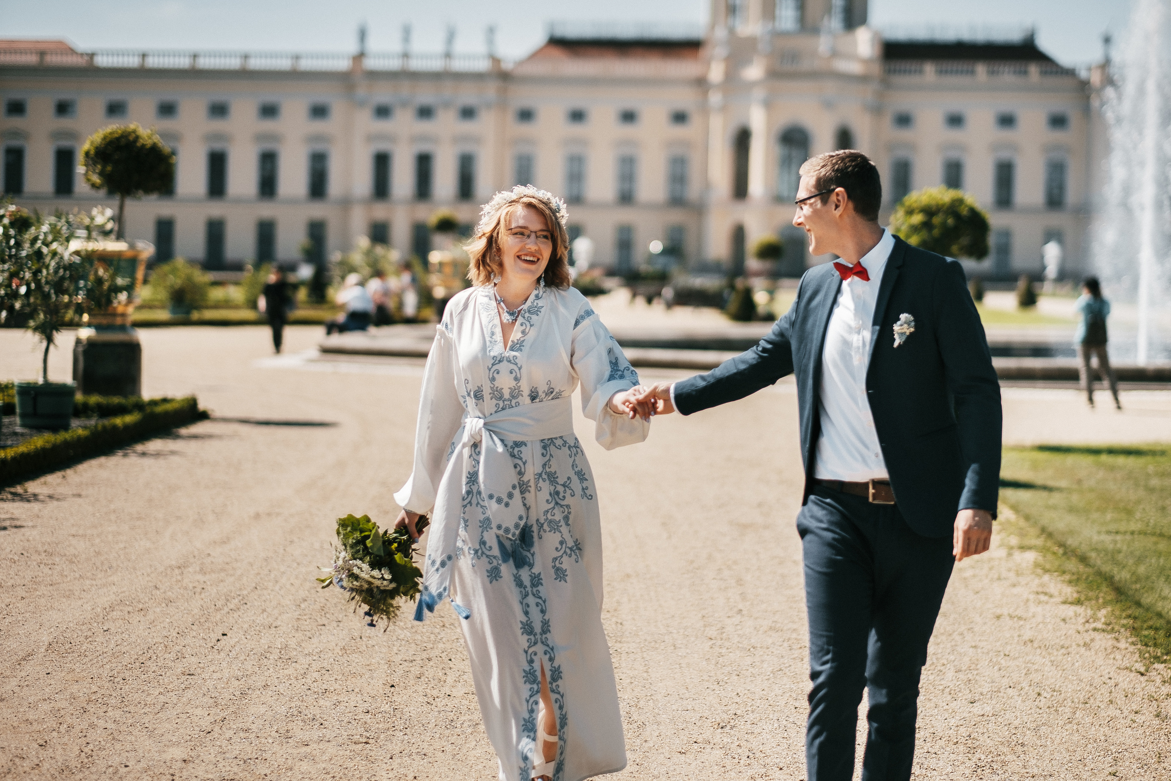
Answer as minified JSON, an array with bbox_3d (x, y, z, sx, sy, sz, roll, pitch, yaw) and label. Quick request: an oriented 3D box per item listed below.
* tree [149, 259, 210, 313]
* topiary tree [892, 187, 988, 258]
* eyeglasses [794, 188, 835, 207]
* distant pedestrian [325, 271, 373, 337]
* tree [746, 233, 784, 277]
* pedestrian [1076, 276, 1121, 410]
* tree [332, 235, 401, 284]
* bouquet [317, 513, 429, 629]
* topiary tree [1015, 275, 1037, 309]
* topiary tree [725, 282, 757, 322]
[{"bbox_3d":[-11.287,-2.912,76.000,1.700,1.550,1.600,1,2,0],"label":"tree"},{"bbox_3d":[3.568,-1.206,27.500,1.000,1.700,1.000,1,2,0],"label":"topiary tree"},{"bbox_3d":[0.586,-0.487,6.850,0.140,0.045,0.140,-19,1,7],"label":"eyeglasses"},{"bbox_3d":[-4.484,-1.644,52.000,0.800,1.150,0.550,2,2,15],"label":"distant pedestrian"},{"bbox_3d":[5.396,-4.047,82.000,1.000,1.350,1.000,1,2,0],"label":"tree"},{"bbox_3d":[6.332,-0.582,33.800,0.520,1.640,0.420,0,3,-27],"label":"pedestrian"},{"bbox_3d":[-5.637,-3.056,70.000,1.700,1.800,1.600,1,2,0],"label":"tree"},{"bbox_3d":[-0.600,0.506,7.700,0.320,0.320,0.290,39,-10,0],"label":"bouquet"},{"bbox_3d":[20.196,-4.538,125.000,0.950,1.550,0.950,1,2,0],"label":"topiary tree"},{"bbox_3d":[5.138,-2.906,90.000,1.000,1.400,1.000,1,2,0],"label":"topiary tree"}]

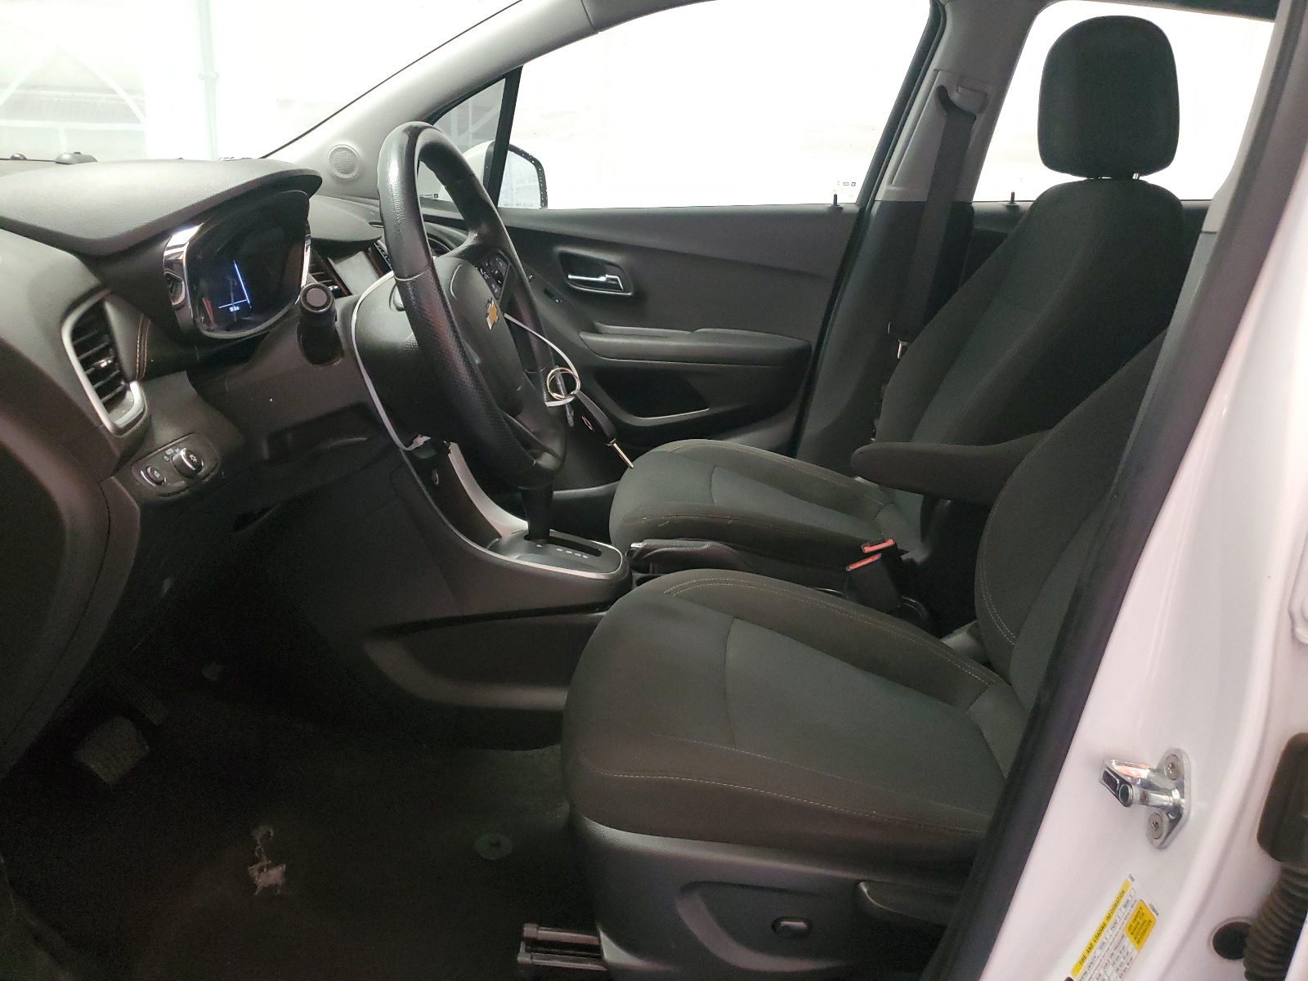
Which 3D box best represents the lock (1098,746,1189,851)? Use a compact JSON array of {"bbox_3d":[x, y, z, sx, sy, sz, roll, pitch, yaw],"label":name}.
[{"bbox_3d":[0.273,0.169,0.563,0.040,0.064,0.040,4,15,4],"label":"lock"}]

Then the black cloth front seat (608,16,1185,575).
[{"bbox_3d":[0.368,-0.239,1.655,0.860,1.050,0.540,4,15,4],"label":"black cloth front seat"}]

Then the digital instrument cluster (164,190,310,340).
[{"bbox_3d":[-0.410,-0.231,0.997,0.060,0.140,0.260,-4,15,6],"label":"digital instrument cluster"}]

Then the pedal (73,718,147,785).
[{"bbox_3d":[-0.645,0.308,1.163,0.027,0.060,0.088,-37,9,13],"label":"pedal"}]

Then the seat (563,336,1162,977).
[{"bbox_3d":[0.344,-0.046,0.971,0.860,1.050,0.540,4,15,4],"label":"seat"}]

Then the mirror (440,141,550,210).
[{"bbox_3d":[-0.347,-0.692,2.192,0.125,0.165,0.210,9,16,20],"label":"mirror"}]

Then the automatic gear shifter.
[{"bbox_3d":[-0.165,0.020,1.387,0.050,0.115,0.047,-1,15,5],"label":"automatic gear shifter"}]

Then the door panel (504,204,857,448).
[{"bbox_3d":[-0.071,-0.284,2.019,0.900,0.620,0.150,4,15,4],"label":"door panel"}]

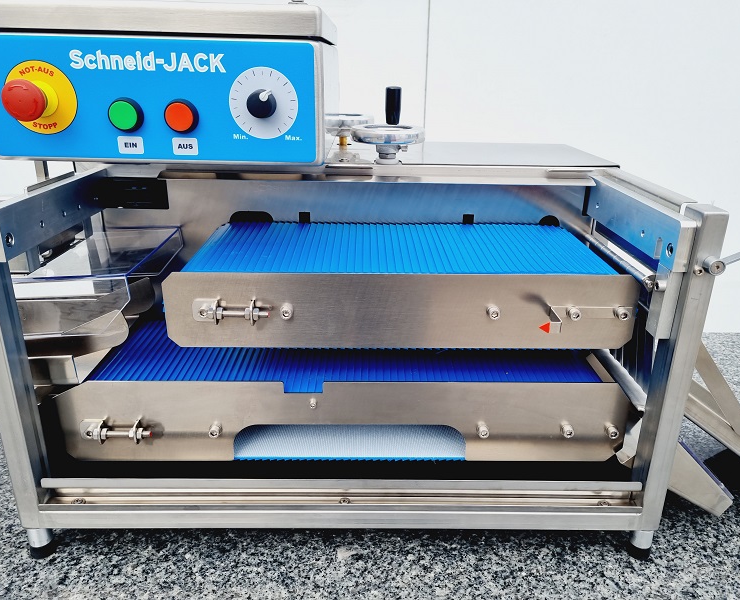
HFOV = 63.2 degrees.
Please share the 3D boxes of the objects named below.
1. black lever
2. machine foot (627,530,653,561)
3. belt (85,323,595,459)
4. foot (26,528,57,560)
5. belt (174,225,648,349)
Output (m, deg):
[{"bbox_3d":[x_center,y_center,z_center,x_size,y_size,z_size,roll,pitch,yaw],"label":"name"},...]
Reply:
[{"bbox_3d":[0.025,-0.215,0.667,0.017,0.039,0.017,0,21,0],"label":"black lever"},{"bbox_3d":[0.275,0.240,0.607,0.025,0.037,0.025,0,21,0],"label":"machine foot"},{"bbox_3d":[-0.024,0.086,0.671,0.537,0.091,0.182,0,21,0],"label":"belt"},{"bbox_3d":[-0.331,0.237,0.604,0.025,0.037,0.025,0,21,0],"label":"foot"},{"bbox_3d":[0.027,-0.022,0.628,0.424,0.075,0.182,0,21,0],"label":"belt"}]

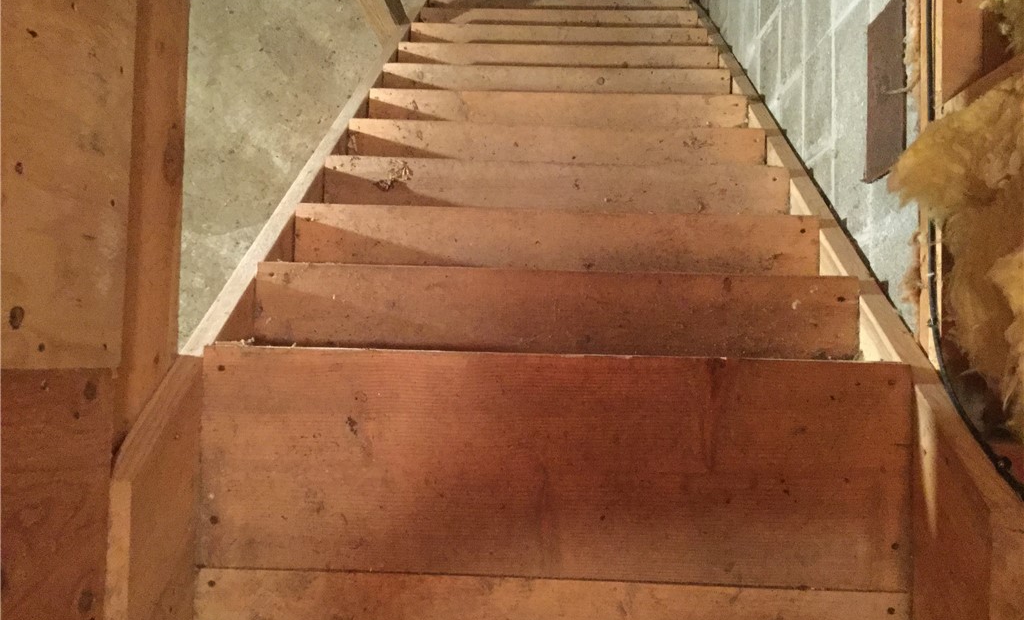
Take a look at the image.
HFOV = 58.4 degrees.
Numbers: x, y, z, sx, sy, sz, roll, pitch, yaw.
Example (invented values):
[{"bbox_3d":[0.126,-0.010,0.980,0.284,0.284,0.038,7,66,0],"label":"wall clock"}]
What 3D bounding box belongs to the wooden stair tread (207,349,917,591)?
[{"bbox_3d":[0.050,0.203,1.202,0.912,0.038,0.286,1,87,2],"label":"wooden stair tread"}]

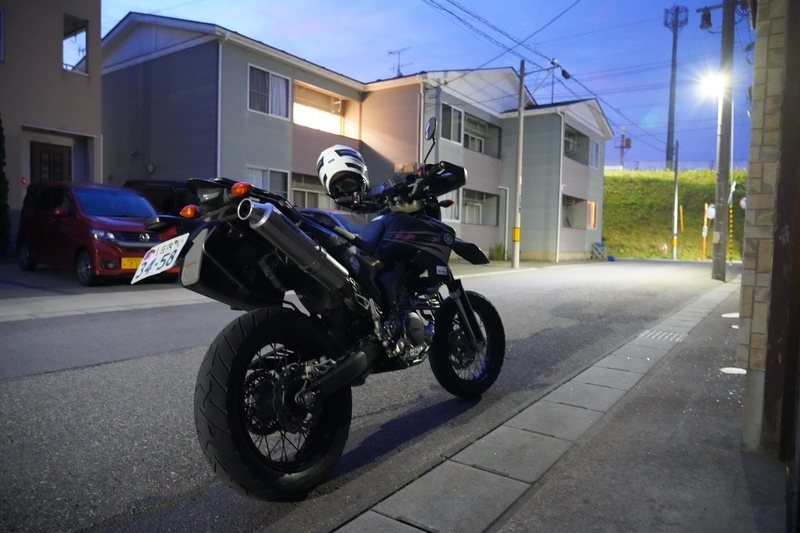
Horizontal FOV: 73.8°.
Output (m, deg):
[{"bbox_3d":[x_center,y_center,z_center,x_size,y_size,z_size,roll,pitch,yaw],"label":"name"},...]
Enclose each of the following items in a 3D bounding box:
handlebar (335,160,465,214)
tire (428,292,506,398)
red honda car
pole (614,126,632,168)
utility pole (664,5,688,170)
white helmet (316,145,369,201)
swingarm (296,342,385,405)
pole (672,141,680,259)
[{"bbox_3d":[-0.027,-0.388,2.667,0.240,0.210,0.820,-5,-1,-44],"label":"handlebar"},{"bbox_3d":[0.397,0.422,2.980,0.590,0.590,0.120,-5,-1,-44],"label":"tire"},{"bbox_3d":[-5.370,-0.665,9.530,3.395,1.655,1.475,5,6,37],"label":"red honda car"},{"bbox_3d":[20.493,-10.568,49.000,1.000,4.300,1.400,3,4,35],"label":"pole"},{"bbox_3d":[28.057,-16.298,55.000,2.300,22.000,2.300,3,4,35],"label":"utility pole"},{"bbox_3d":[-0.302,-0.500,2.850,0.265,0.270,0.345,-22,-32,13],"label":"white helmet"},{"bbox_3d":[-0.245,0.393,1.996,0.220,0.130,0.620,-14,5,33],"label":"swingarm"},{"bbox_3d":[15.038,-3.617,29.000,0.220,6.500,0.220,3,4,35],"label":"pole"}]

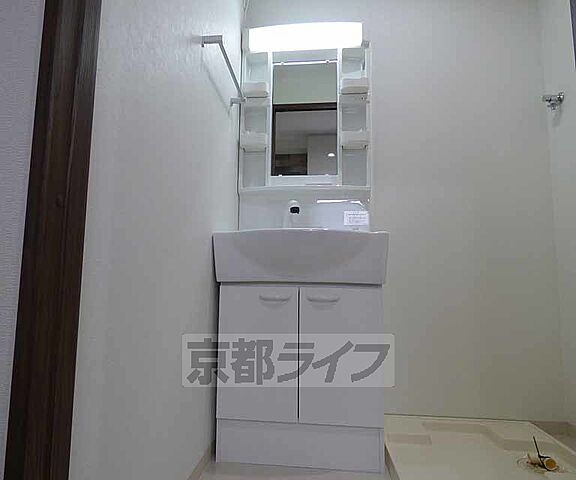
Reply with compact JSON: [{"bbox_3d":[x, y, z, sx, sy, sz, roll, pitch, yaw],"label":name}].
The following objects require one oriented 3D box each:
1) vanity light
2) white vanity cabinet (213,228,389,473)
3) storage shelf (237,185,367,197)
[{"bbox_3d":[0.080,-0.944,1.619,0.526,0.082,0.090,0,-6,6],"label":"vanity light"},{"bbox_3d":[0.055,0.396,1.361,0.600,0.810,0.515,0,-6,6],"label":"white vanity cabinet"},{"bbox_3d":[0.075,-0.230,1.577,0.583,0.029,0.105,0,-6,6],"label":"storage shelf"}]

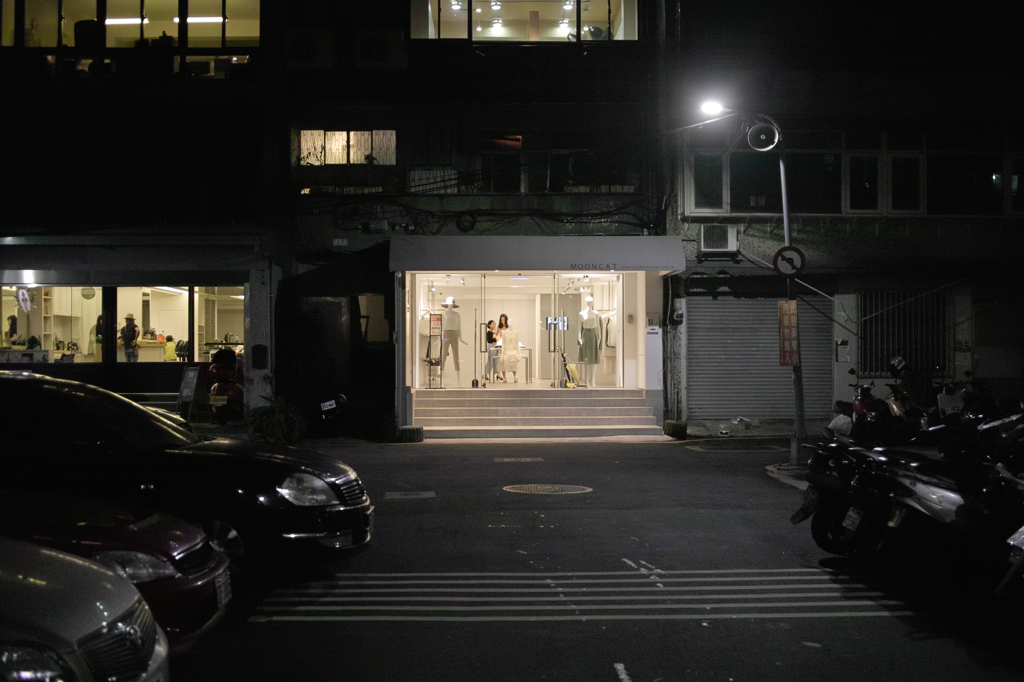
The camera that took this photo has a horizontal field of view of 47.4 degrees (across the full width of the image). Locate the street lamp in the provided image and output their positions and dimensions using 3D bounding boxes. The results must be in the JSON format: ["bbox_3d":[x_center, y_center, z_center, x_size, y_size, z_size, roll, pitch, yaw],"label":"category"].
[{"bbox_3d":[3.321,-0.794,16.100,1.450,5.000,0.500,0,-1,0],"label":"street lamp"}]

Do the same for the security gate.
[{"bbox_3d":[4.925,0.358,23.200,2.920,2.480,0.100,0,0,-1],"label":"security gate"}]

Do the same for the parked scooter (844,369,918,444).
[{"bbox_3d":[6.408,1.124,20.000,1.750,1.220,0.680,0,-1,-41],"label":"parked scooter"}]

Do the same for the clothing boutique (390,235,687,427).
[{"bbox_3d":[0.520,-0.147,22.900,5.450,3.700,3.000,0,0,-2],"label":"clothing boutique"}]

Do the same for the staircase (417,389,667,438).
[{"bbox_3d":[0.470,1.353,21.900,4.550,0.870,1.450,0,0,-2],"label":"staircase"}]

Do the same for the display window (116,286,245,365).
[{"bbox_3d":[-6.360,-0.316,22.300,2.490,1.460,0.100,0,0,0],"label":"display window"}]

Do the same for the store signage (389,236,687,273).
[{"bbox_3d":[0.473,-1.573,21.200,5.350,0.680,0.500,0,-1,-4],"label":"store signage"}]

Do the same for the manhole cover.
[{"bbox_3d":[0.405,1.669,13.100,1.000,0.030,1.000,0,-1,0],"label":"manhole cover"}]

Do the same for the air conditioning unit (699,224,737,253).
[{"bbox_3d":[4.082,-2.013,22.900,0.730,0.540,0.300,0,0,-1],"label":"air conditioning unit"}]

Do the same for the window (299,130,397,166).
[{"bbox_3d":[-3.136,-3.704,22.400,1.850,0.690,0.100,0,-1,-4],"label":"window"}]

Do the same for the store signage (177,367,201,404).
[{"bbox_3d":[-5.772,0.776,20.800,0.140,0.660,0.480,0,-1,-37],"label":"store signage"}]

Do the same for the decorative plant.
[{"bbox_3d":[-4.237,1.392,20.800,1.040,0.880,0.950,0,-1,-4],"label":"decorative plant"}]

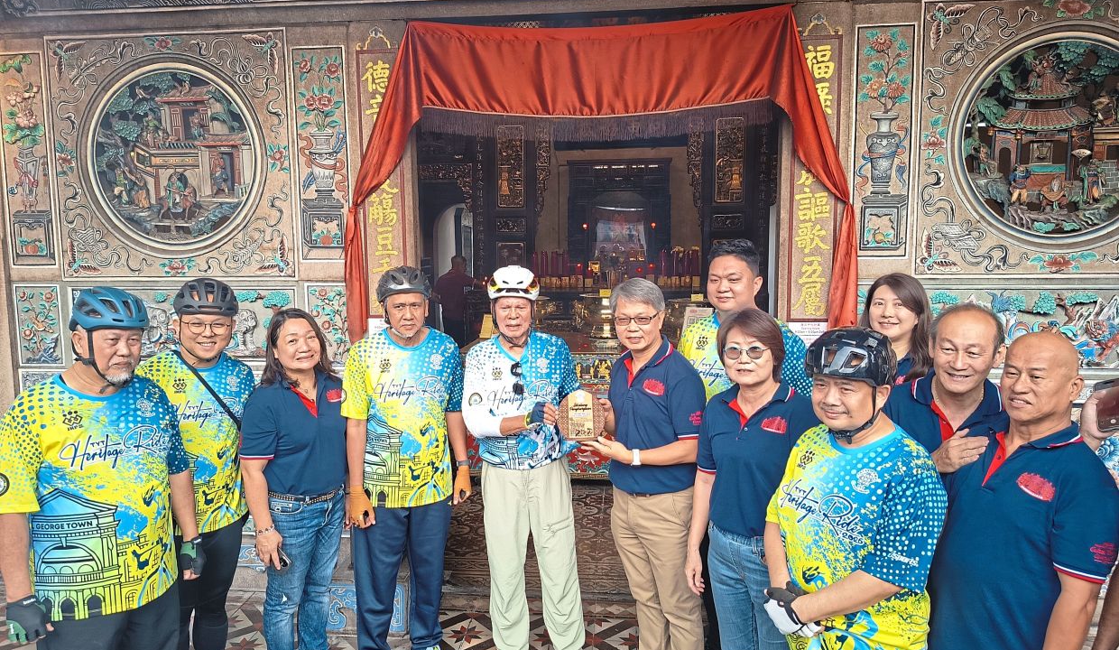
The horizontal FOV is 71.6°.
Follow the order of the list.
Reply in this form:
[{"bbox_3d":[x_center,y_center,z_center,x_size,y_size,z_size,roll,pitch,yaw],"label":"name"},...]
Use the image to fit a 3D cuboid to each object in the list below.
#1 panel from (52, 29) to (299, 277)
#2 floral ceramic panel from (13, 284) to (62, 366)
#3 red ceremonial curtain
[{"bbox_3d":[-1.928,-0.824,3.852,1.255,1.210,0.120,0,7,6],"label":"panel"},{"bbox_3d":[-2.704,0.004,4.035,0.250,0.415,0.050,0,7,6],"label":"floral ceramic panel"},{"bbox_3d":[0.151,-0.665,3.577,2.360,1.500,0.200,0,7,6],"label":"red ceremonial curtain"}]

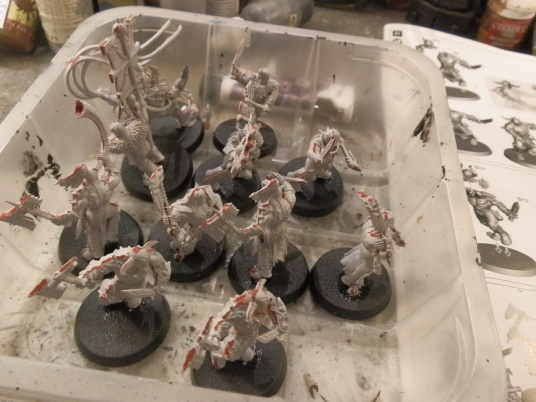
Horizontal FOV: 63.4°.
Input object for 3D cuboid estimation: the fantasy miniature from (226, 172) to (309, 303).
[{"bbox_3d":[0.001,0.010,0.151,0.033,0.047,0.033,-18,53,-21],"label":"fantasy miniature"}]

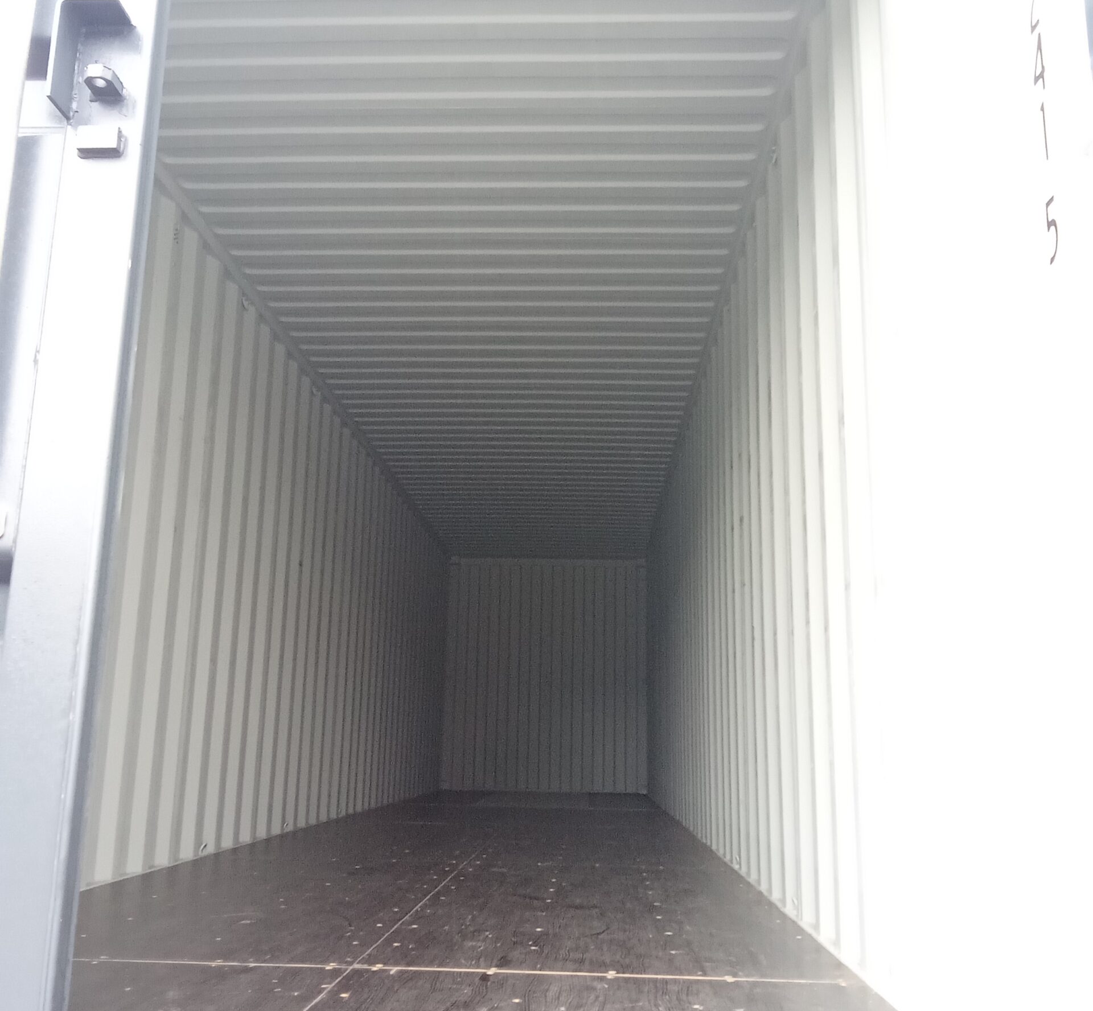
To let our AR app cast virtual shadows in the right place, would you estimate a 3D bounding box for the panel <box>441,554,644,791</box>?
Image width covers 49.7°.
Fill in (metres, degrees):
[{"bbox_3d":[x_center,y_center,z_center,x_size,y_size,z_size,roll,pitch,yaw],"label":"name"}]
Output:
[{"bbox_3d":[0.000,1.932,13.600,2.340,2.670,0.060,1,-12,2],"label":"panel"}]

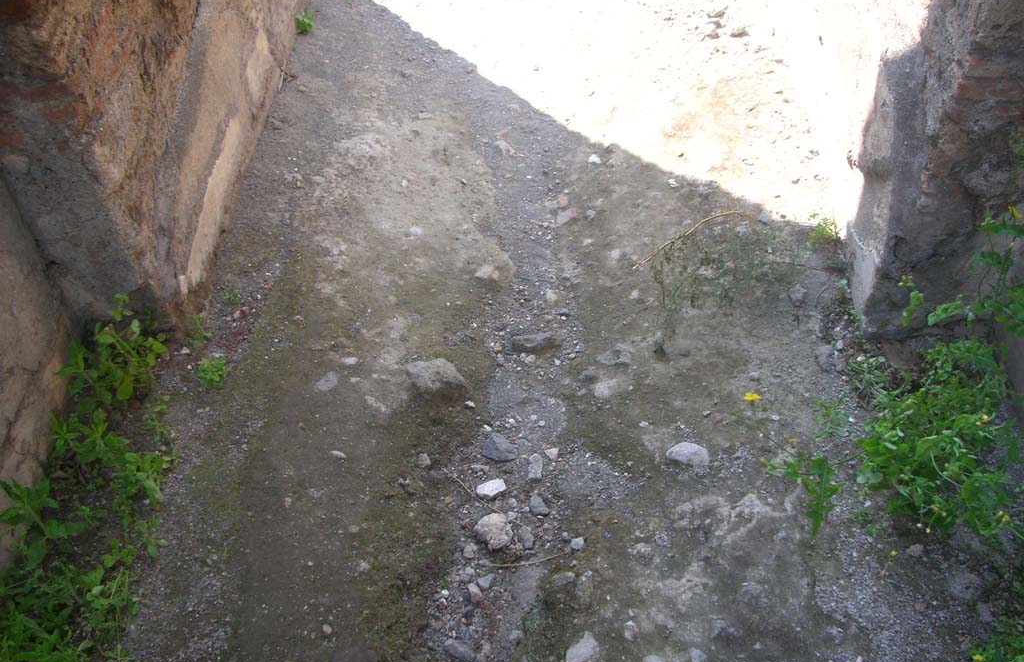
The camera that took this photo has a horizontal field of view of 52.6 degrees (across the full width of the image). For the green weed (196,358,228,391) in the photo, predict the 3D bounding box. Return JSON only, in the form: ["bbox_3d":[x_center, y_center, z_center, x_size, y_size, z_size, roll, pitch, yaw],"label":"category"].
[{"bbox_3d":[-0.619,0.090,2.142,0.062,0.042,0.062,-2,46,0],"label":"green weed"}]

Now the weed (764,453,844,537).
[{"bbox_3d":[0.513,0.291,1.830,0.130,0.100,0.110,-2,46,0],"label":"weed"}]

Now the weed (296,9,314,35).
[{"bbox_3d":[-0.624,-0.933,3.131,0.050,0.060,0.050,-2,46,0],"label":"weed"}]

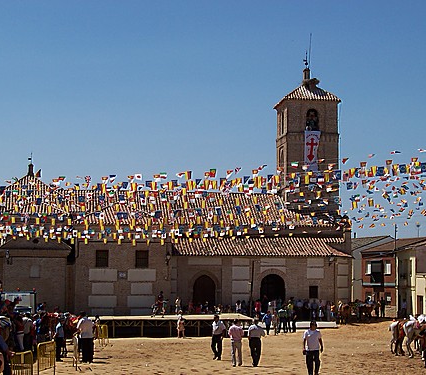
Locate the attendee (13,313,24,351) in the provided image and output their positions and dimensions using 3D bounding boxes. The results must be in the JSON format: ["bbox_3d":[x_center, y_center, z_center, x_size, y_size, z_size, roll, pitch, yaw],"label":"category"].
[{"bbox_3d":[-8.053,6.069,42.664,0.480,1.700,0.350,0,-5,6],"label":"attendee"}]

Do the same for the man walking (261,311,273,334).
[{"bbox_3d":[3.344,8.279,62.665,0.450,1.480,0.350,2,-5,-14],"label":"man walking"}]

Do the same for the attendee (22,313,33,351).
[{"bbox_3d":[-7.828,6.174,43.377,0.520,1.720,0.350,0,-5,9],"label":"attendee"}]

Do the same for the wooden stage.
[{"bbox_3d":[-2.764,8.439,63.020,9.730,1.030,8.000,1,-5,-4],"label":"wooden stage"}]

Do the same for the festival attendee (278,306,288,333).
[{"bbox_3d":[4.279,8.086,63.135,0.500,1.730,0.350,3,-5,-30],"label":"festival attendee"}]

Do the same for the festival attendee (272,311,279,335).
[{"bbox_3d":[3.886,8.404,63.447,0.420,1.480,0.330,2,-5,-14],"label":"festival attendee"}]

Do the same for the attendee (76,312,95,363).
[{"bbox_3d":[-4.390,5.178,35.421,0.600,1.750,0.420,2,-5,-14],"label":"attendee"}]

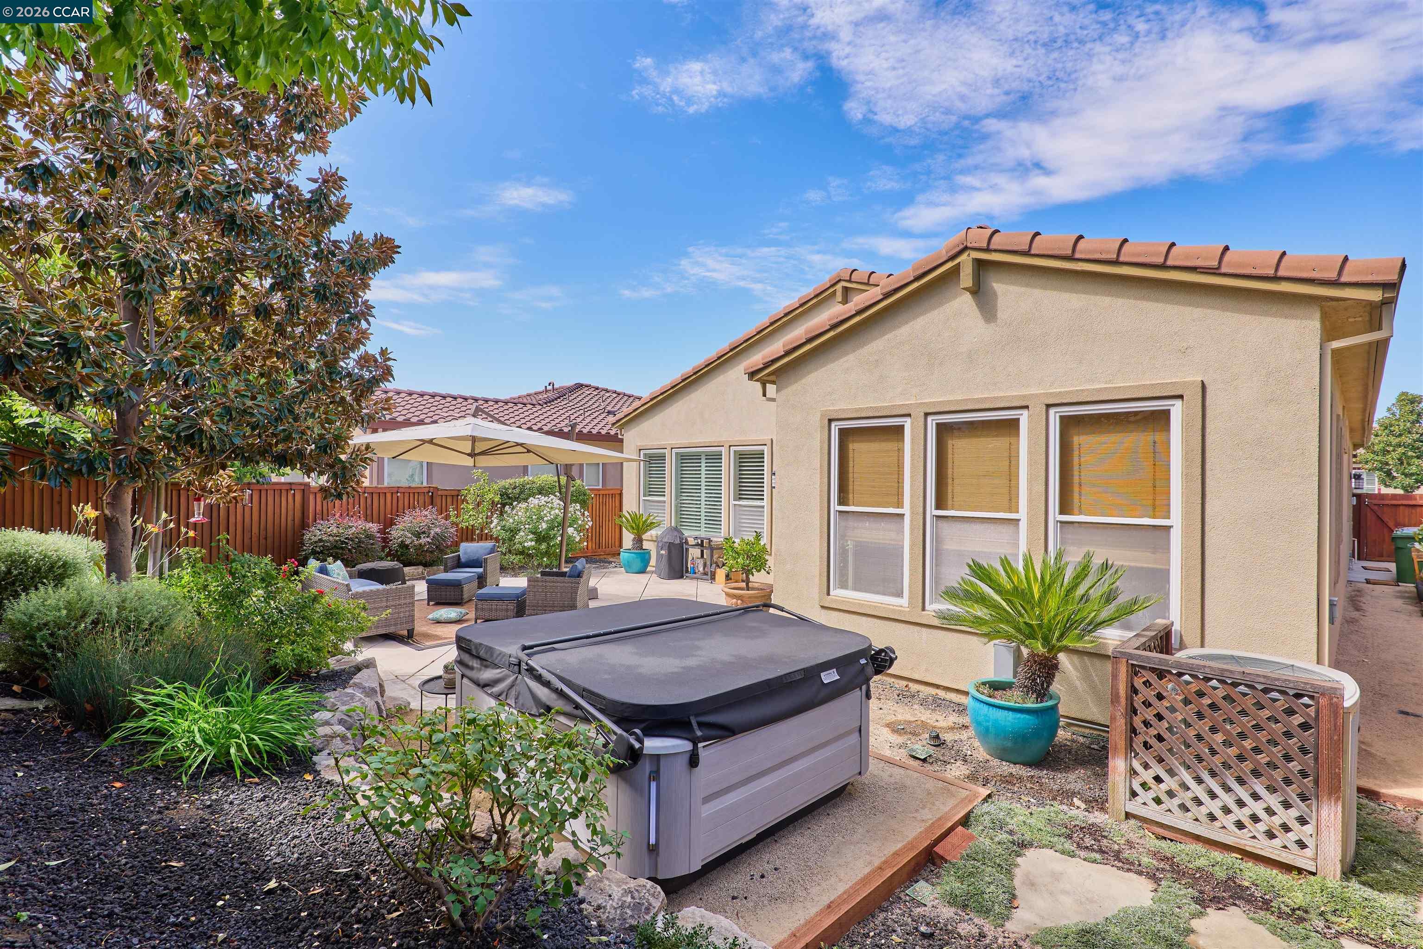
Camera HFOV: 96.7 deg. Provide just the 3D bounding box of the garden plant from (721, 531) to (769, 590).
[{"bbox_3d":[0.501,1.274,9.350,0.730,0.880,0.730,0,0,0],"label":"garden plant"}]

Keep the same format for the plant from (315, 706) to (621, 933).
[{"bbox_3d":[-0.930,1.330,2.430,1.120,0.880,1.000,0,0,-21],"label":"plant"}]

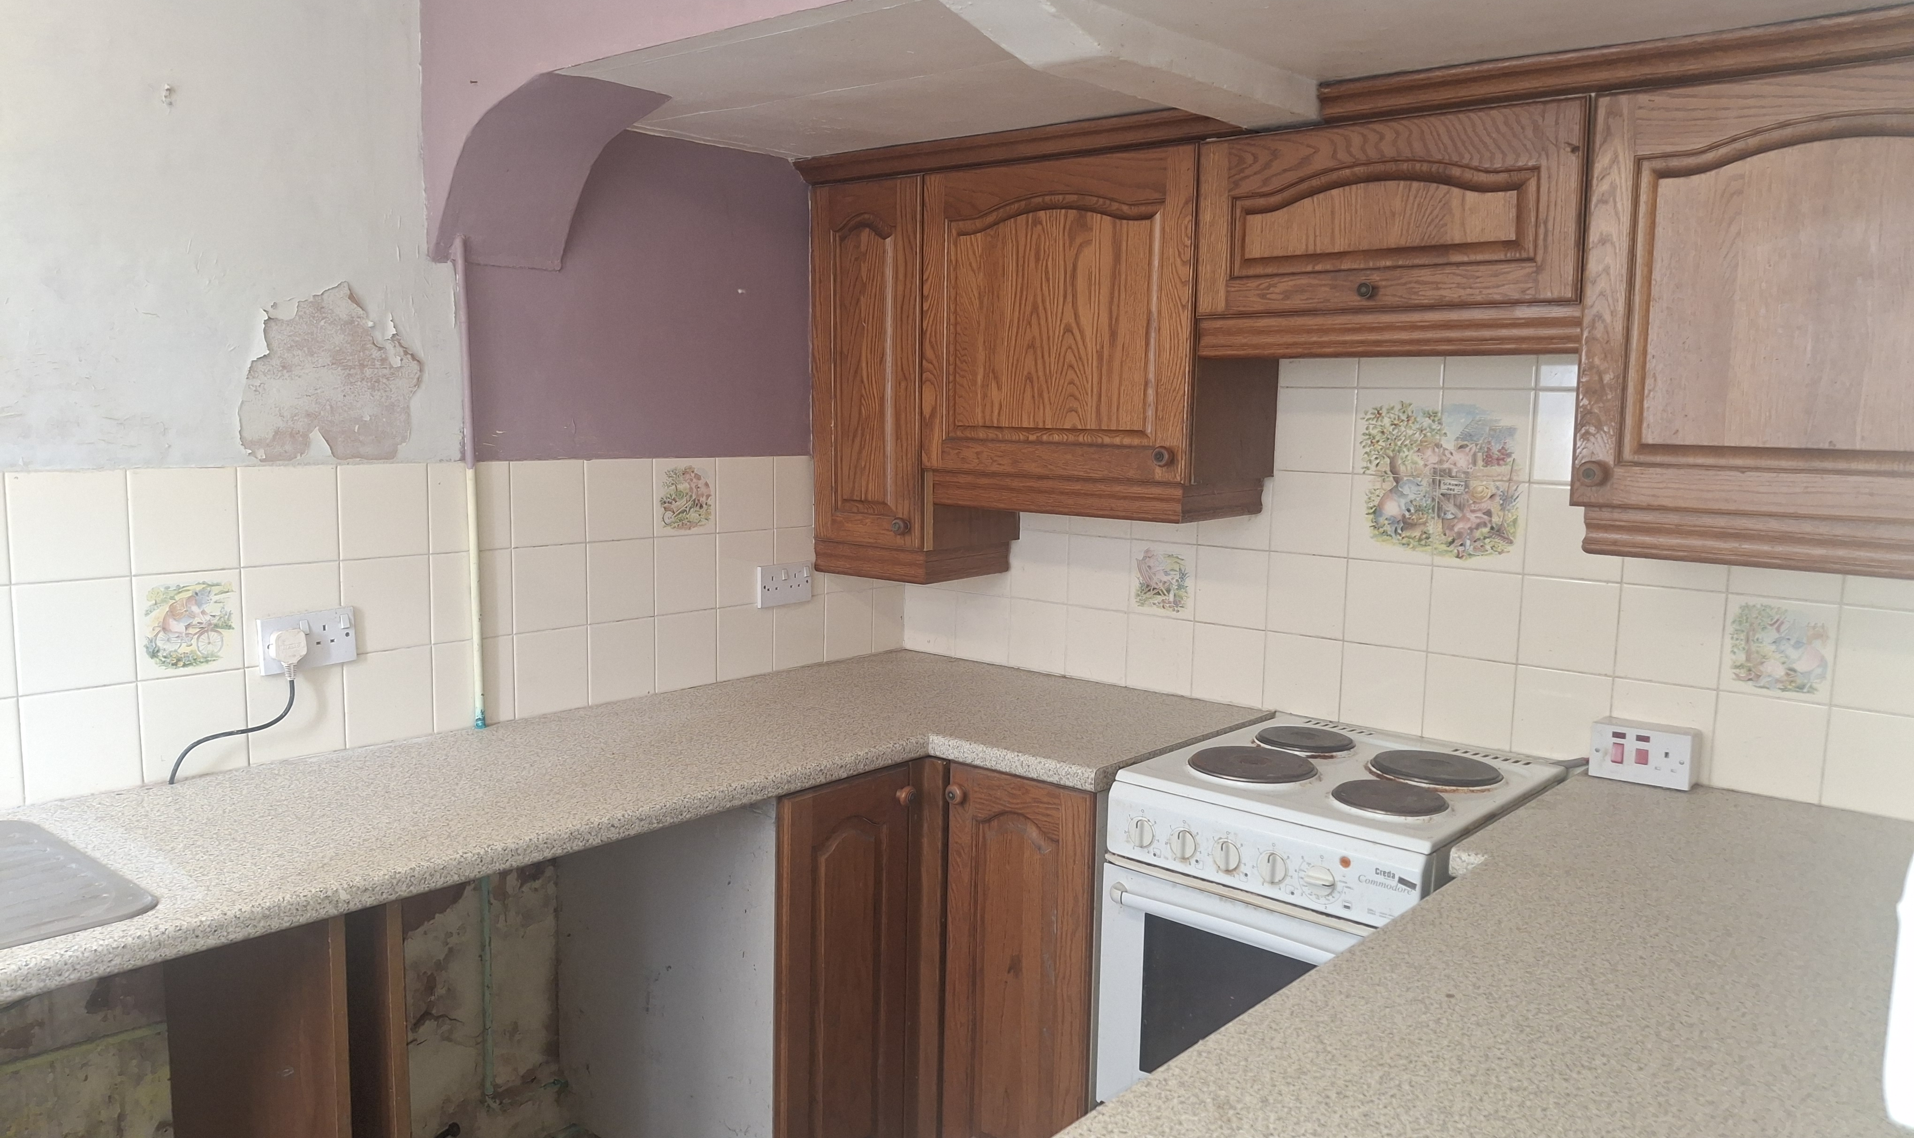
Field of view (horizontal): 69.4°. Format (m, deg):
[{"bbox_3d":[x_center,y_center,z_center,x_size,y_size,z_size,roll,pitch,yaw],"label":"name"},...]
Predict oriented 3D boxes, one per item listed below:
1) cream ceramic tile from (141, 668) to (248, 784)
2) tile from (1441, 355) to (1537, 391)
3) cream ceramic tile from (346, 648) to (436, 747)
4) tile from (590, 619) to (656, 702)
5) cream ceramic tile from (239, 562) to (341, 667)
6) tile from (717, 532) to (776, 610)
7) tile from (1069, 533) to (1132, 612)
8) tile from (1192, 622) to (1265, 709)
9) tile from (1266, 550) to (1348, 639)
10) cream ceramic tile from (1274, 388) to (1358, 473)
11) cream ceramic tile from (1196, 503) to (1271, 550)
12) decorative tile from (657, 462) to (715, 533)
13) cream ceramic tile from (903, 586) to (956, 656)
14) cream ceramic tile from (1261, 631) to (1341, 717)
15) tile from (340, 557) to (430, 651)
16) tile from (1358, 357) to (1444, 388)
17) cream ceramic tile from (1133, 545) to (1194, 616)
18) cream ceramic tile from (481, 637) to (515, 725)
[{"bbox_3d":[-1.137,0.231,2.057,0.010,0.151,0.151,7,9,40],"label":"cream ceramic tile"},{"bbox_3d":[0.878,-0.371,2.272,0.149,0.149,0.009,7,9,39],"label":"tile"},{"bbox_3d":[-0.937,0.208,2.287,0.010,0.151,0.151,7,9,40],"label":"cream ceramic tile"},{"bbox_3d":[-0.639,0.174,2.631,0.010,0.151,0.151,7,9,40],"label":"tile"},{"bbox_3d":[-1.022,0.068,2.130,0.009,0.149,0.149,7,9,41],"label":"cream ceramic tile"},{"bbox_3d":[-0.429,0.000,2.800,0.008,0.150,0.150,7,9,40],"label":"tile"},{"bbox_3d":[0.298,0.008,2.845,0.150,0.150,0.007,7,9,39],"label":"tile"},{"bbox_3d":[0.529,0.187,2.669,0.150,0.150,0.007,7,9,39],"label":"tile"},{"bbox_3d":[0.640,0.049,2.518,0.149,0.149,0.009,7,9,39],"label":"tile"},{"bbox_3d":[0.650,-0.252,2.491,0.150,0.150,0.010,7,9,39],"label":"cream ceramic tile"},{"bbox_3d":[0.523,-0.115,2.579,0.150,0.150,0.008,7,9,40],"label":"cream ceramic tile"},{"bbox_3d":[-0.526,-0.141,2.674,0.010,0.150,0.150,7,9,40],"label":"decorative tile"},{"bbox_3d":[-0.061,0.116,3.107,0.149,0.147,0.009,7,9,39],"label":"cream ceramic tile"},{"bbox_3d":[0.645,0.201,2.572,0.150,0.150,0.007,7,9,39],"label":"cream ceramic tile"},{"bbox_3d":[-0.920,0.057,2.233,0.010,0.150,0.150,7,9,40],"label":"tile"},{"bbox_3d":[0.762,-0.385,2.366,0.149,0.149,0.009,7,9,39],"label":"tile"},{"bbox_3d":[0.415,0.022,2.748,0.150,0.150,0.007,7,9,39],"label":"cream ceramic tile"},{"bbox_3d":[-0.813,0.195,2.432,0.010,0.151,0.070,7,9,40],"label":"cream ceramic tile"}]

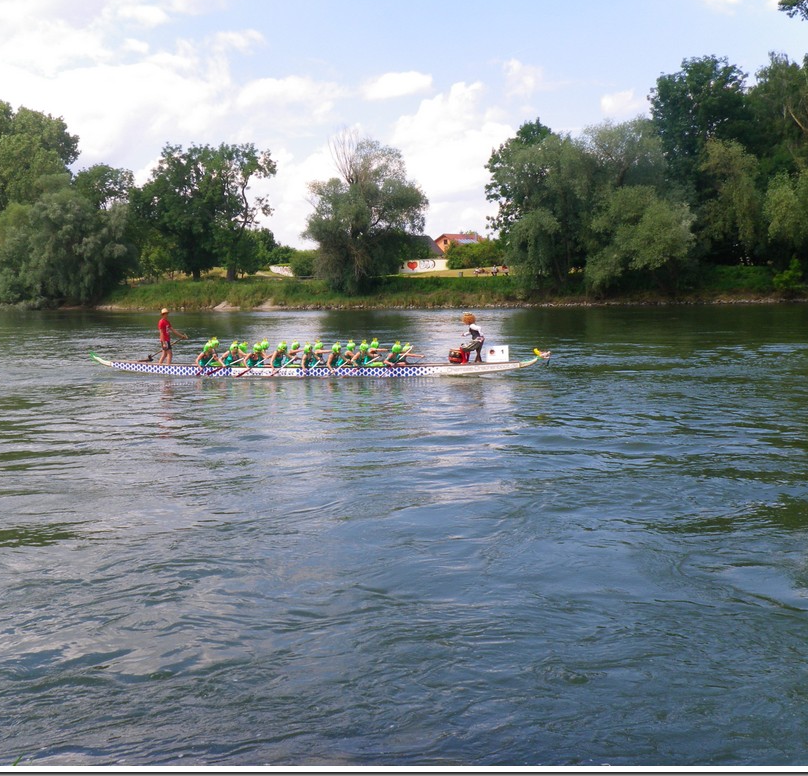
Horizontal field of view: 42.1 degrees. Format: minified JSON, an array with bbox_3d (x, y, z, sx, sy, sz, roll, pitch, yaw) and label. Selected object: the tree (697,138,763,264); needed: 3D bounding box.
[{"bbox_3d":[29.478,-16.799,95.000,5.980,11.590,6.000,-2,6,0],"label":"tree"}]

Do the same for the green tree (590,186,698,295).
[{"bbox_3d":[20.603,-12.796,91.000,9.540,9.370,9.500,-2,6,0],"label":"green tree"}]

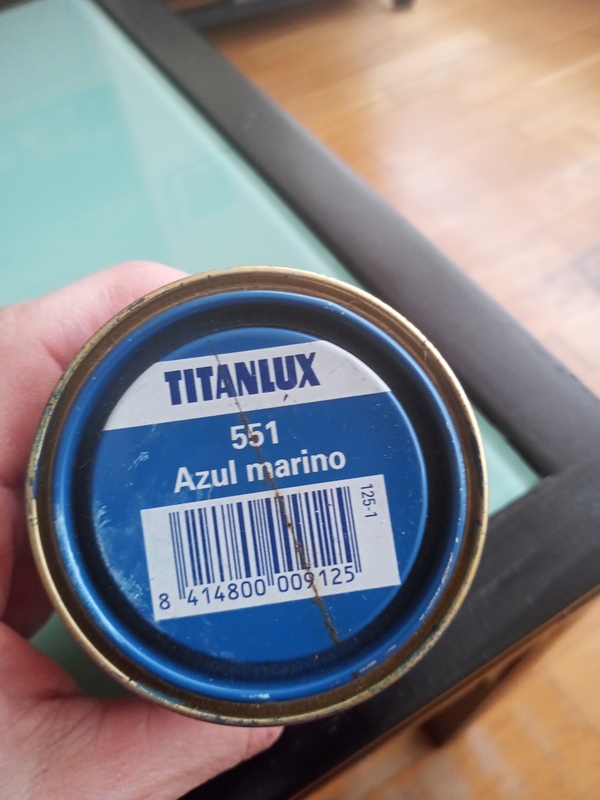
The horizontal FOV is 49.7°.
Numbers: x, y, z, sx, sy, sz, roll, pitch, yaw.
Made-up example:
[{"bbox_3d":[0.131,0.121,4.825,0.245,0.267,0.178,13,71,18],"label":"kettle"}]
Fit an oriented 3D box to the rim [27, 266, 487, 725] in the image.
[{"bbox_3d":[-0.005,0.013,0.088,0.062,0.005,0.062,0,89,-1],"label":"rim"}]

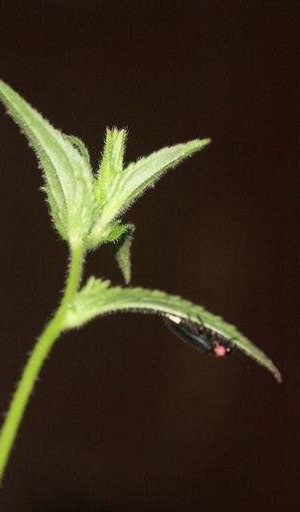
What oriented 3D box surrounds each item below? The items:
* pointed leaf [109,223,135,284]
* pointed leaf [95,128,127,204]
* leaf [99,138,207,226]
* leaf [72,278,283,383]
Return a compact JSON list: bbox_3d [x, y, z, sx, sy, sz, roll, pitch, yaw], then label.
[{"bbox_3d":[-0.005,0.000,0.474,0.004,0.010,0.005,0,0,0],"label":"pointed leaf"},{"bbox_3d":[-0.006,-0.015,0.470,0.004,0.013,0.004,12,0,0],"label":"pointed leaf"},{"bbox_3d":[0.000,-0.012,0.470,0.023,0.005,0.007,-38,0,0],"label":"leaf"},{"bbox_3d":[0.005,0.012,0.470,0.036,0.009,0.008,15,0,0],"label":"leaf"}]

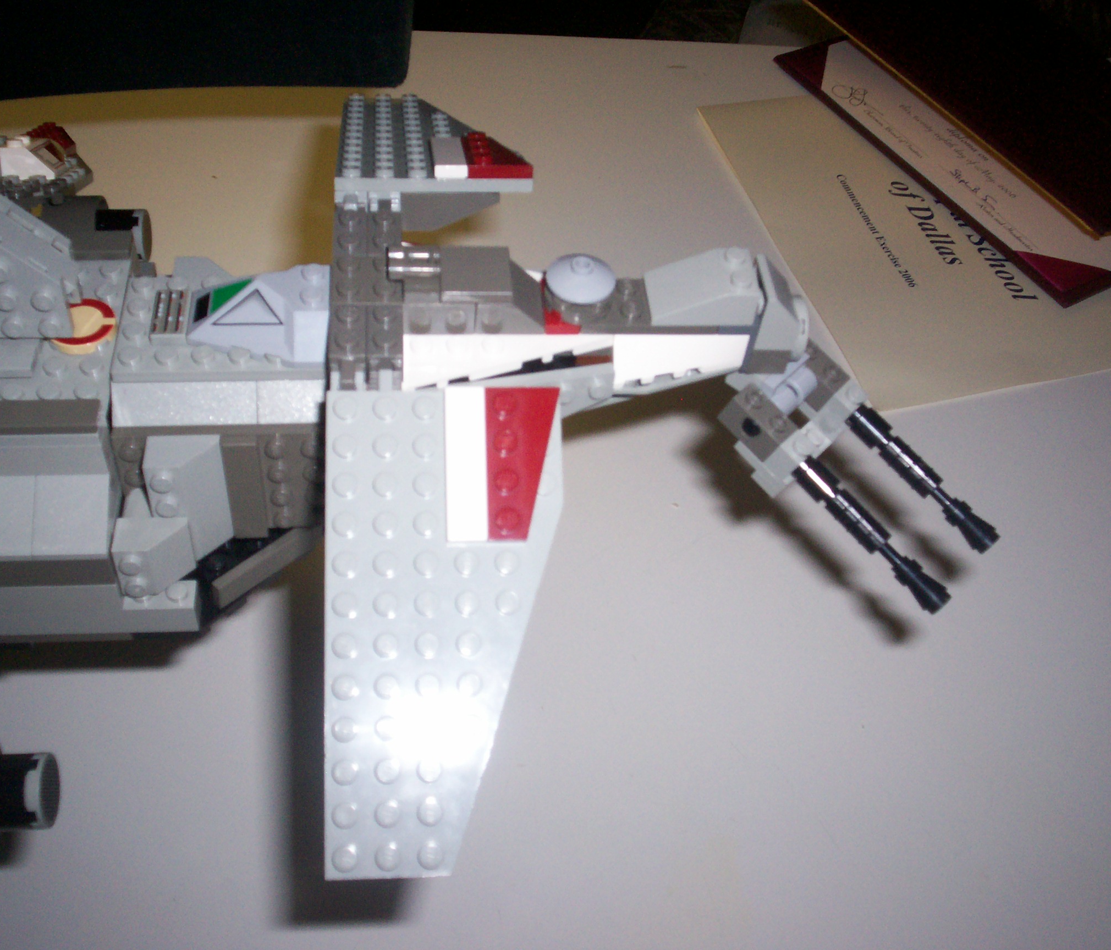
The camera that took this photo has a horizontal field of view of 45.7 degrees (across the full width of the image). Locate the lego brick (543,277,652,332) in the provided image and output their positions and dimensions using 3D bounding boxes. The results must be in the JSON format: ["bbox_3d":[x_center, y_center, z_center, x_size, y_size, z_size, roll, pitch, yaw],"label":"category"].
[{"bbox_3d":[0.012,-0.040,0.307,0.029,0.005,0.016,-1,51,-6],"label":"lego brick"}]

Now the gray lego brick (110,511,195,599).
[{"bbox_3d":[-0.092,0.019,0.302,0.016,0.016,0.011,-1,49,-6],"label":"gray lego brick"}]

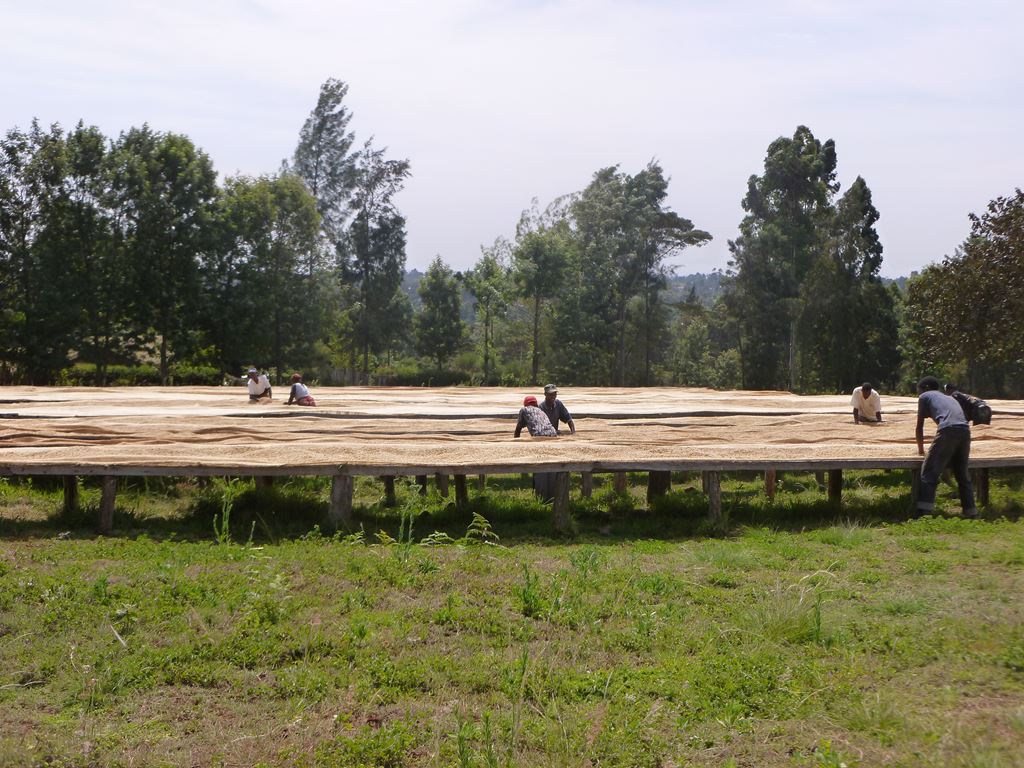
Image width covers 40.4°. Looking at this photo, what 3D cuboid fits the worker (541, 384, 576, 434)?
[{"bbox_3d":[0.655,0.747,20.000,0.530,1.480,0.480,0,1,-25],"label":"worker"}]

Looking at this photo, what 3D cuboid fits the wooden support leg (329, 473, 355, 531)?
[{"bbox_3d":[-1.778,1.228,14.500,0.230,0.600,0.220,0,0,0],"label":"wooden support leg"}]

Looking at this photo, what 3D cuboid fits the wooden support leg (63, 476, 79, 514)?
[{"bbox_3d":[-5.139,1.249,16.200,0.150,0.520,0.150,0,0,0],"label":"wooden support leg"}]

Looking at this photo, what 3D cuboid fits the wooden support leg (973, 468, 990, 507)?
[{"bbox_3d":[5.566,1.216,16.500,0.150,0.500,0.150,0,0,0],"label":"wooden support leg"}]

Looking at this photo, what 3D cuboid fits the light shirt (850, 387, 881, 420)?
[{"bbox_3d":[6.391,0.352,25.100,0.530,0.600,0.400,0,1,9],"label":"light shirt"}]

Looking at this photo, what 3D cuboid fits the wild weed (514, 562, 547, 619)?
[{"bbox_3d":[0.121,1.358,9.100,0.210,0.350,0.200,0,1,0],"label":"wild weed"}]

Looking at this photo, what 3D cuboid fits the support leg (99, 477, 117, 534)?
[{"bbox_3d":[-3.957,1.189,13.600,0.155,0.580,0.150,0,1,0],"label":"support leg"}]

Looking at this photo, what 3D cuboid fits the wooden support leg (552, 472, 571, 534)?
[{"bbox_3d":[0.486,1.173,13.650,0.160,0.610,0.160,0,1,0],"label":"wooden support leg"}]

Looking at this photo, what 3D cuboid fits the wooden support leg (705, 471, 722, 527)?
[{"bbox_3d":[2.063,1.169,14.200,0.150,0.575,0.150,0,1,0],"label":"wooden support leg"}]

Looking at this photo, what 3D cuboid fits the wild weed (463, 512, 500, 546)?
[{"bbox_3d":[-0.285,1.359,13.000,0.360,0.320,0.330,0,0,0],"label":"wild weed"}]

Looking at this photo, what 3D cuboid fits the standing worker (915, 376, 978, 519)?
[{"bbox_3d":[4.625,0.677,14.800,0.550,1.510,0.650,0,1,-41],"label":"standing worker"}]

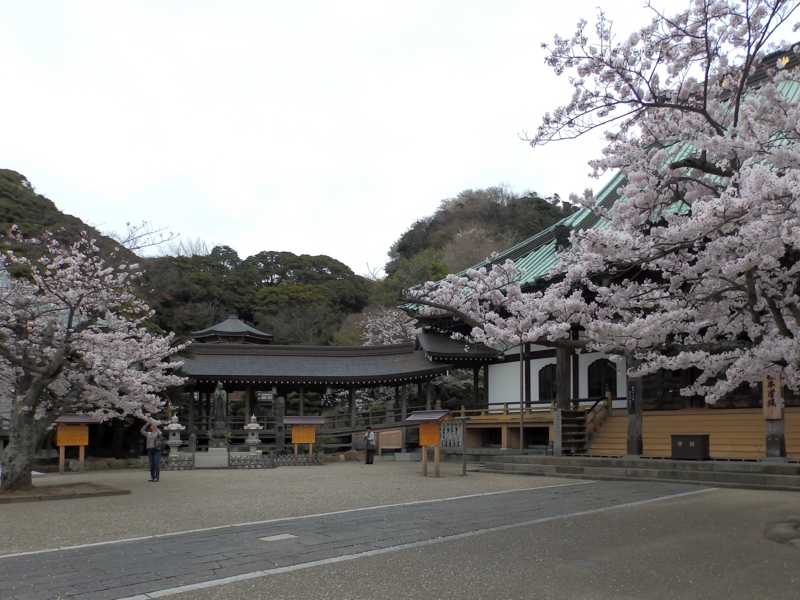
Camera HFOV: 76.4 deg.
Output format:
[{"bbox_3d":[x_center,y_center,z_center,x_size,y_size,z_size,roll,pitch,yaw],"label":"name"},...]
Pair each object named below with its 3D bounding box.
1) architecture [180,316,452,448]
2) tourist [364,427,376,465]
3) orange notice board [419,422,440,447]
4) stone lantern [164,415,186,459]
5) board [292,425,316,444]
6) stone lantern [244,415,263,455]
[{"bbox_3d":[-4.188,4.439,25.500,13.000,6.200,5.500,1,-11,-7],"label":"architecture"},{"bbox_3d":[-1.285,6.305,22.000,0.400,1.600,0.480,10,-15,-42],"label":"tourist"},{"bbox_3d":[0.952,4.352,16.400,0.970,0.740,0.080,-11,-15,44],"label":"orange notice board"},{"bbox_3d":[-8.736,5.375,19.800,0.820,1.840,0.820,2,-11,-9],"label":"stone lantern"},{"bbox_3d":[-4.045,5.678,21.400,0.990,0.760,0.080,2,-11,-9],"label":"board"},{"bbox_3d":[-5.981,5.613,20.800,0.820,1.860,0.820,2,-11,-9],"label":"stone lantern"}]

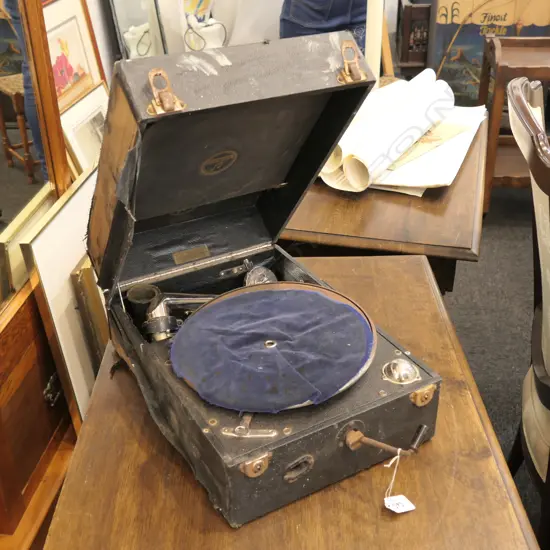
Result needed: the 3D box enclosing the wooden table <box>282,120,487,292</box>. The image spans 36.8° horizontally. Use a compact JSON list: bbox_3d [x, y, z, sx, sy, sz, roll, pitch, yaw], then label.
[{"bbox_3d":[0.145,0.058,2.029,0.620,0.740,0.770,6,31,11],"label":"wooden table"}]

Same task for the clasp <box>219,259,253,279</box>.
[{"bbox_3d":[-0.057,-0.009,1.253,0.054,0.018,0.013,-16,33,-25],"label":"clasp"}]

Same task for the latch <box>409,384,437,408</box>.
[{"bbox_3d":[0.178,0.146,0.976,0.040,0.027,0.010,-16,33,-25],"label":"latch"}]

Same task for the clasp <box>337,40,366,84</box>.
[{"bbox_3d":[0.085,-0.241,0.934,0.041,0.021,0.048,-16,70,-25],"label":"clasp"}]

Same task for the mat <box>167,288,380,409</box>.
[{"bbox_3d":[0.001,0.086,1.023,0.250,0.012,0.250,-5,33,3],"label":"mat"}]

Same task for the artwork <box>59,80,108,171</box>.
[{"bbox_3d":[-0.657,-0.461,3.210,0.020,0.480,0.426,-12,25,21],"label":"artwork"}]

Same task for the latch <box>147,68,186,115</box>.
[{"bbox_3d":[-0.112,-0.186,0.839,0.043,0.021,0.048,-16,70,-25],"label":"latch"}]

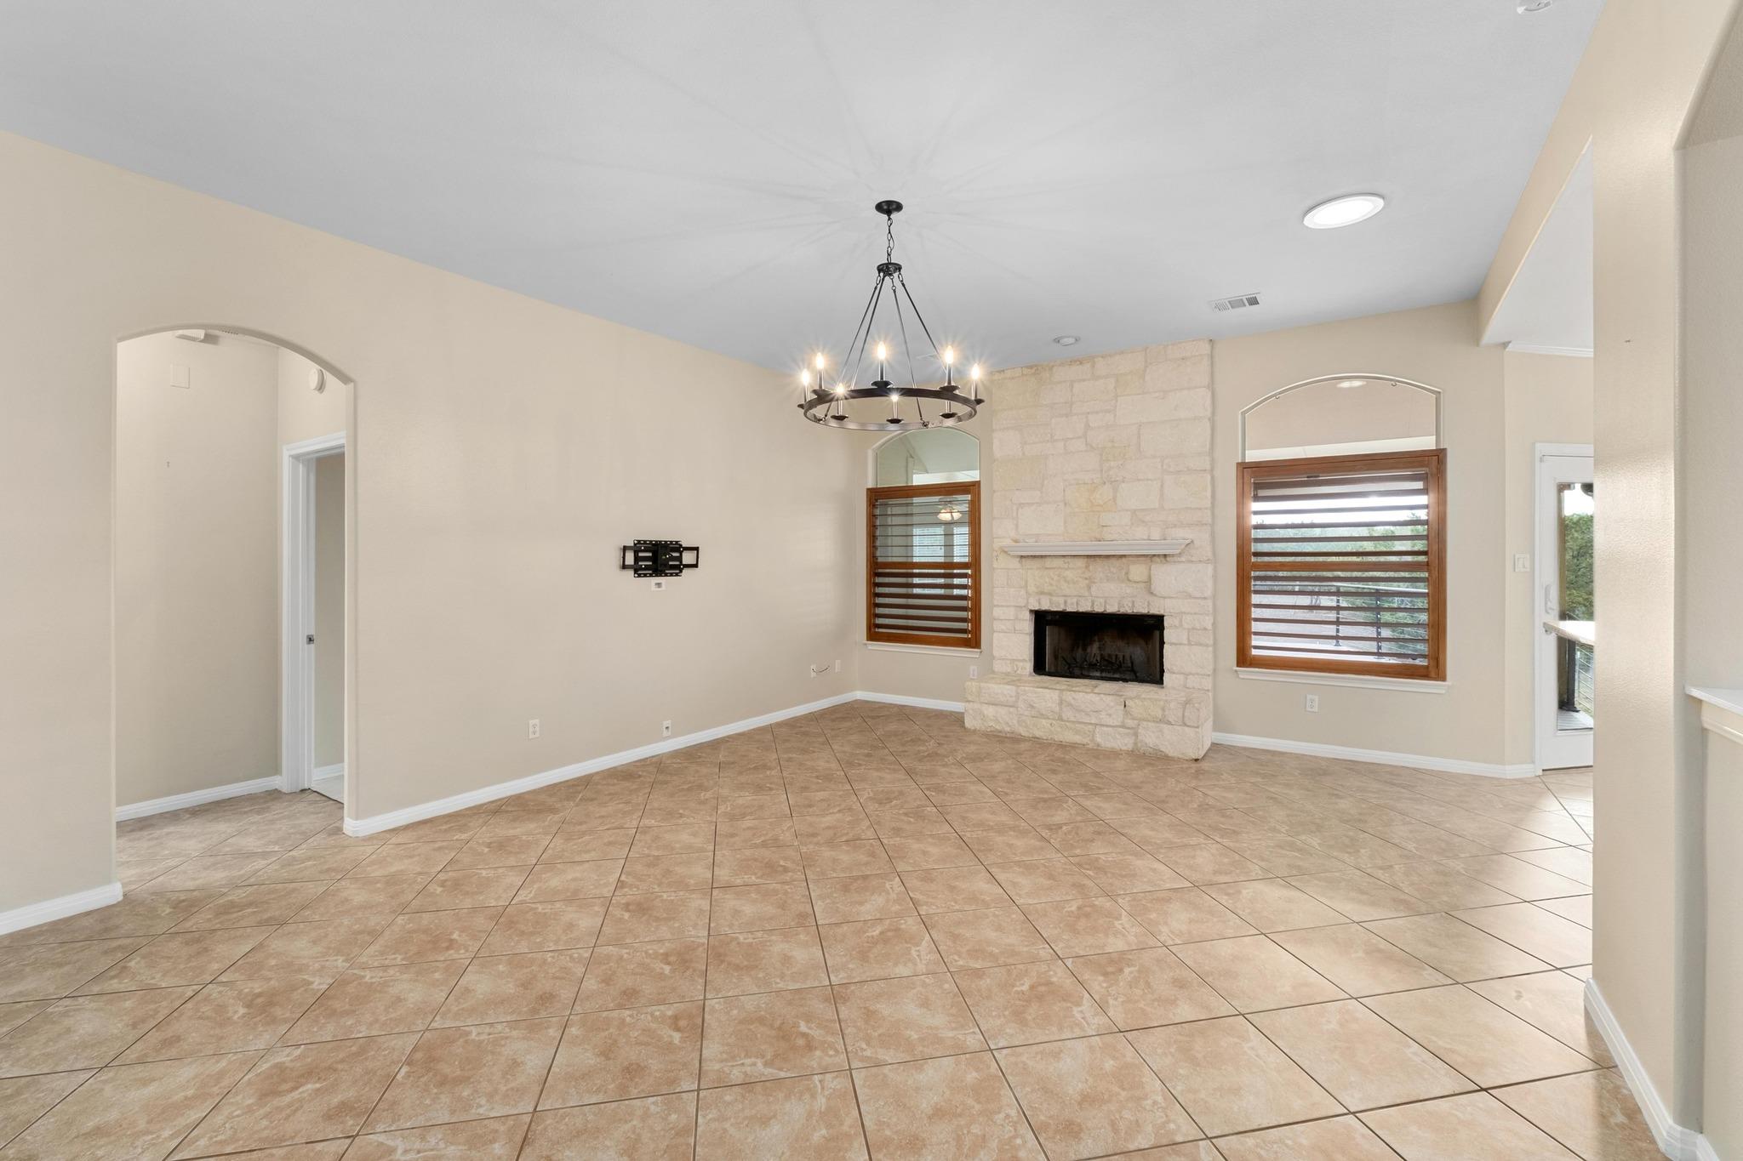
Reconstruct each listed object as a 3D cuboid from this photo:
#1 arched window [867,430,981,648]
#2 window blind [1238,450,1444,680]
[{"bbox_3d":[0.472,-0.409,6.838,1.215,2.033,0.110,0,1,33],"label":"arched window"},{"bbox_3d":[3.220,-0.105,5.045,1.225,1.516,0.080,0,1,33],"label":"window blind"}]

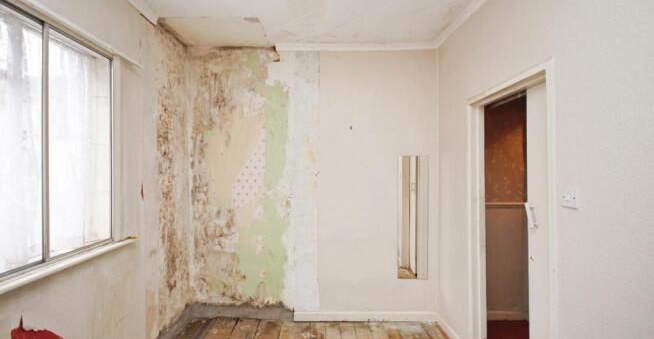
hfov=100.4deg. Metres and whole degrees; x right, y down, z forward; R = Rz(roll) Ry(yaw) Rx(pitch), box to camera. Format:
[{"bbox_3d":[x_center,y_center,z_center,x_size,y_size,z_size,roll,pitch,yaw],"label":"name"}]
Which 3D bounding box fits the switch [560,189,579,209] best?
[{"bbox_3d":[1.175,0.140,1.324,0.013,0.086,0.086,0,0,-2],"label":"switch"}]

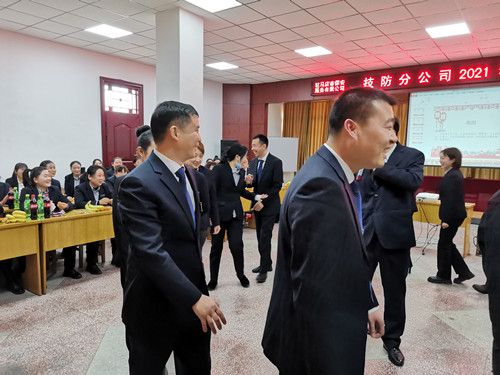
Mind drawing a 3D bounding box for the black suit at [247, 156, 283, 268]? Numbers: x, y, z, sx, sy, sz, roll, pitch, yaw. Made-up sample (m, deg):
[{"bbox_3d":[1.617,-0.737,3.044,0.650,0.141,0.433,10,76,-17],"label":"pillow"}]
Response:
[{"bbox_3d":[0.168,0.299,4.524,0.500,1.440,0.380,4,6,30],"label":"black suit"}]

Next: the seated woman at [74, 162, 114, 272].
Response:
[{"bbox_3d":[-2.018,0.361,4.778,0.700,1.280,0.500,6,7,40],"label":"seated woman"}]

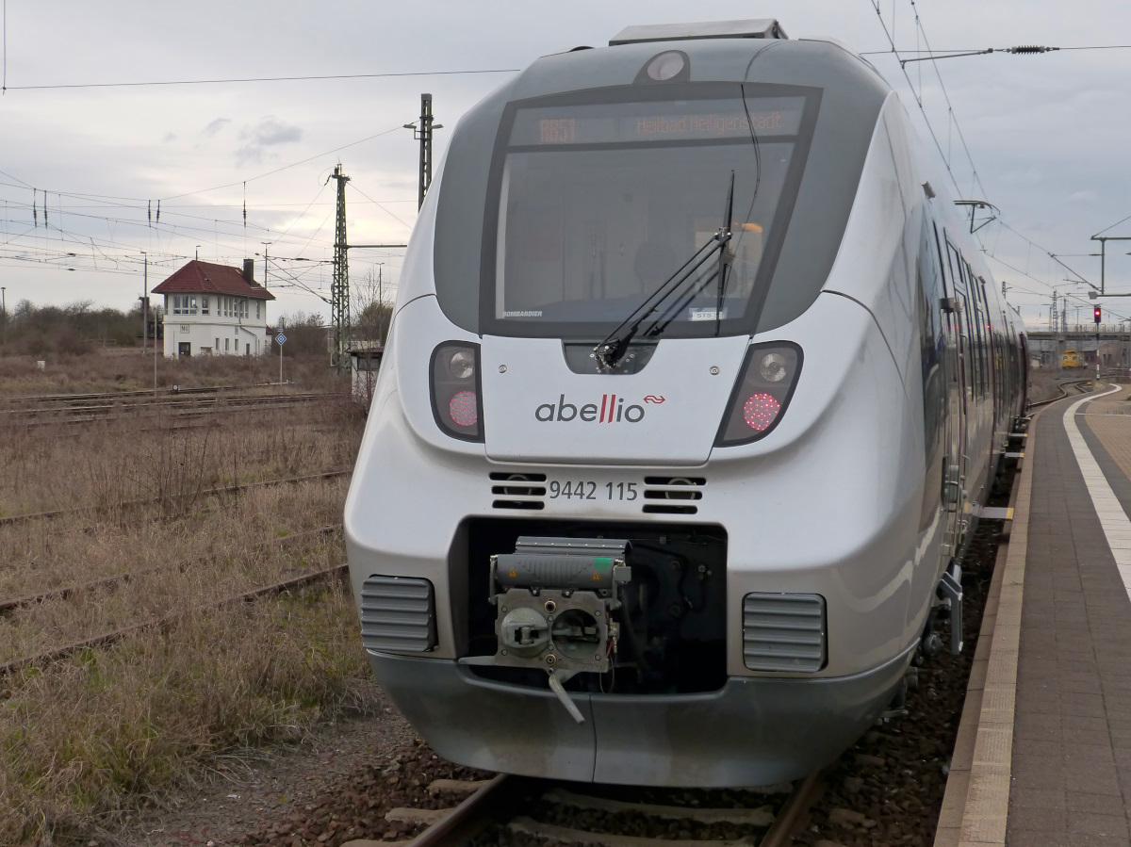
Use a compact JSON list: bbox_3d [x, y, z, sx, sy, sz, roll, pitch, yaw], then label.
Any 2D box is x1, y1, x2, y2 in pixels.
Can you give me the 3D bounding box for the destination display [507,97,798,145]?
[{"bbox_3d":[0.457,-1.530,7.325,1.500,0.250,0.160,1,3,17],"label":"destination display"}]

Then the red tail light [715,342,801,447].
[{"bbox_3d":[0.851,-0.125,6.292,0.340,0.480,0.220,1,3,17],"label":"red tail light"}]

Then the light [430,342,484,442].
[{"bbox_3d":[-0.496,-0.147,6.711,0.340,0.480,0.220,1,3,17],"label":"light"}]

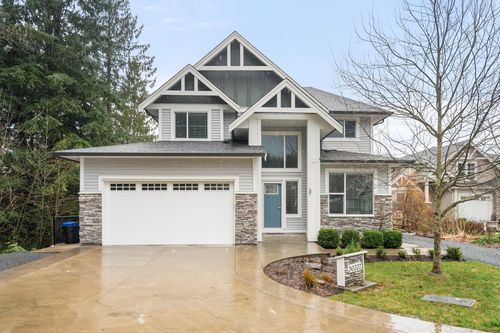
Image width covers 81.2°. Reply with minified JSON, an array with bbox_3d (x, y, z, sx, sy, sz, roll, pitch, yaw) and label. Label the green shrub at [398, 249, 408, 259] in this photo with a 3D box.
[{"bbox_3d":[4.571,2.605,8.700,0.270,0.280,0.270,0,-2,-1],"label":"green shrub"}]

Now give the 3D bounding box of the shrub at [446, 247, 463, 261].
[{"bbox_3d":[5.897,2.521,8.400,0.450,0.400,0.450,0,-2,-1],"label":"shrub"}]

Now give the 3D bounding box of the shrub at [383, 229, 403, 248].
[{"bbox_3d":[5.222,2.642,10.700,0.700,0.700,0.700,0,-2,0],"label":"shrub"}]

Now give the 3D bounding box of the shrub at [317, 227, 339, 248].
[{"bbox_3d":[2.906,2.646,10.700,0.760,0.720,0.750,0,-2,0],"label":"shrub"}]

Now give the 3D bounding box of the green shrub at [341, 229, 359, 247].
[{"bbox_3d":[3.866,2.738,11.150,0.730,0.720,0.720,0,-2,-1],"label":"green shrub"}]

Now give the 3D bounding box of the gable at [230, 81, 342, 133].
[{"bbox_3d":[1.420,-2.366,11.500,4.450,2.000,0.500,0,-2,0],"label":"gable"}]

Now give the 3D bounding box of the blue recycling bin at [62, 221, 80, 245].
[{"bbox_3d":[-7.435,2.786,12.200,0.700,0.950,0.700,0,-2,-1],"label":"blue recycling bin"}]

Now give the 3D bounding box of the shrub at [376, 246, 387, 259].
[{"bbox_3d":[3.878,2.542,8.600,0.320,0.370,0.320,0,-2,0],"label":"shrub"}]

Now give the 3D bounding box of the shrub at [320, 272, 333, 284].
[{"bbox_3d":[1.531,2.243,5.850,0.250,0.250,0.250,0,-2,-1],"label":"shrub"}]

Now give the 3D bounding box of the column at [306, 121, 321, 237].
[{"bbox_3d":[2.705,0.588,12.250,0.490,5.080,0.470,0,-2,-1],"label":"column"}]

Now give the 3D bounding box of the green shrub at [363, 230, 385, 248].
[{"bbox_3d":[4.659,2.735,11.000,0.770,0.750,0.750,0,-2,-1],"label":"green shrub"}]

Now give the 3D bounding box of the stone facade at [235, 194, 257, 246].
[{"bbox_3d":[-0.137,2.021,11.120,0.830,1.920,0.250,0,-2,-1],"label":"stone facade"}]

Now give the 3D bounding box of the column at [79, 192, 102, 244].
[{"bbox_3d":[-6.076,2.017,11.200,0.850,1.930,0.420,0,-2,0],"label":"column"}]

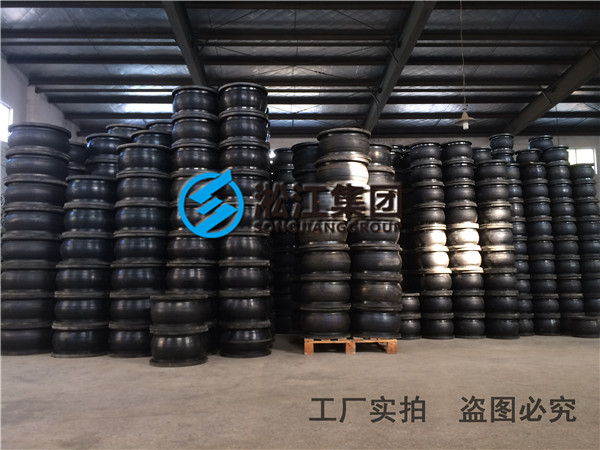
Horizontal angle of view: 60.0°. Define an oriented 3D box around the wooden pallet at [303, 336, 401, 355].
[{"bbox_3d":[0.511,1.321,5.912,0.960,0.152,1.060,0,-7,-2],"label":"wooden pallet"}]

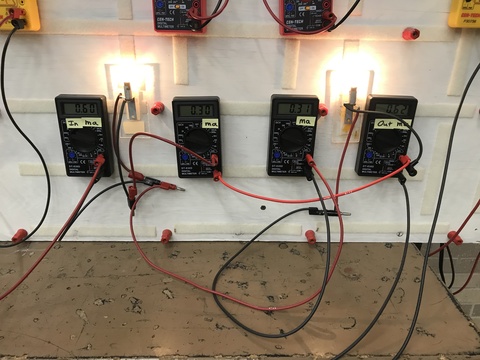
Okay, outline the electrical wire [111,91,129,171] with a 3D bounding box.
[{"bbox_3d":[-0.188,-0.070,0.599,0.024,0.130,0.020,0,25,0],"label":"electrical wire"}]

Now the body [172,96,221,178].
[{"bbox_3d":[-0.065,-0.066,0.618,0.070,0.126,0.026,-1,25,1],"label":"body"}]

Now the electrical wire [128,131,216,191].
[{"bbox_3d":[-0.108,-0.024,0.605,0.142,0.105,0.040,0,25,0],"label":"electrical wire"}]

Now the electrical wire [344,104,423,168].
[{"bbox_3d":[0.213,-0.063,0.586,0.112,0.094,0.040,0,25,0],"label":"electrical wire"}]

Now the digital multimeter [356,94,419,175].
[{"bbox_3d":[0.230,-0.068,0.615,0.070,0.126,0.026,1,25,0],"label":"digital multimeter"}]

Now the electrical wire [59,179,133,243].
[{"bbox_3d":[-0.252,0.058,0.668,0.159,0.128,0.025,0,25,0],"label":"electrical wire"}]

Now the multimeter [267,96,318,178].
[{"bbox_3d":[0.083,-0.069,0.616,0.070,0.126,0.026,1,25,0],"label":"multimeter"}]

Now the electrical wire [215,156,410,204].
[{"bbox_3d":[0.110,0.000,0.599,0.299,0.068,0.030,0,25,0],"label":"electrical wire"}]

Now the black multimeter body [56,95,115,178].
[{"bbox_3d":[-0.243,-0.069,0.617,0.070,0.126,0.026,2,25,-1],"label":"black multimeter body"}]

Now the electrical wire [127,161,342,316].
[{"bbox_3d":[-0.006,0.071,0.586,0.360,0.189,0.154,0,25,0],"label":"electrical wire"}]

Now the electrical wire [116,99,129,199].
[{"bbox_3d":[-0.180,-0.044,0.612,0.026,0.169,0.020,0,25,0],"label":"electrical wire"}]

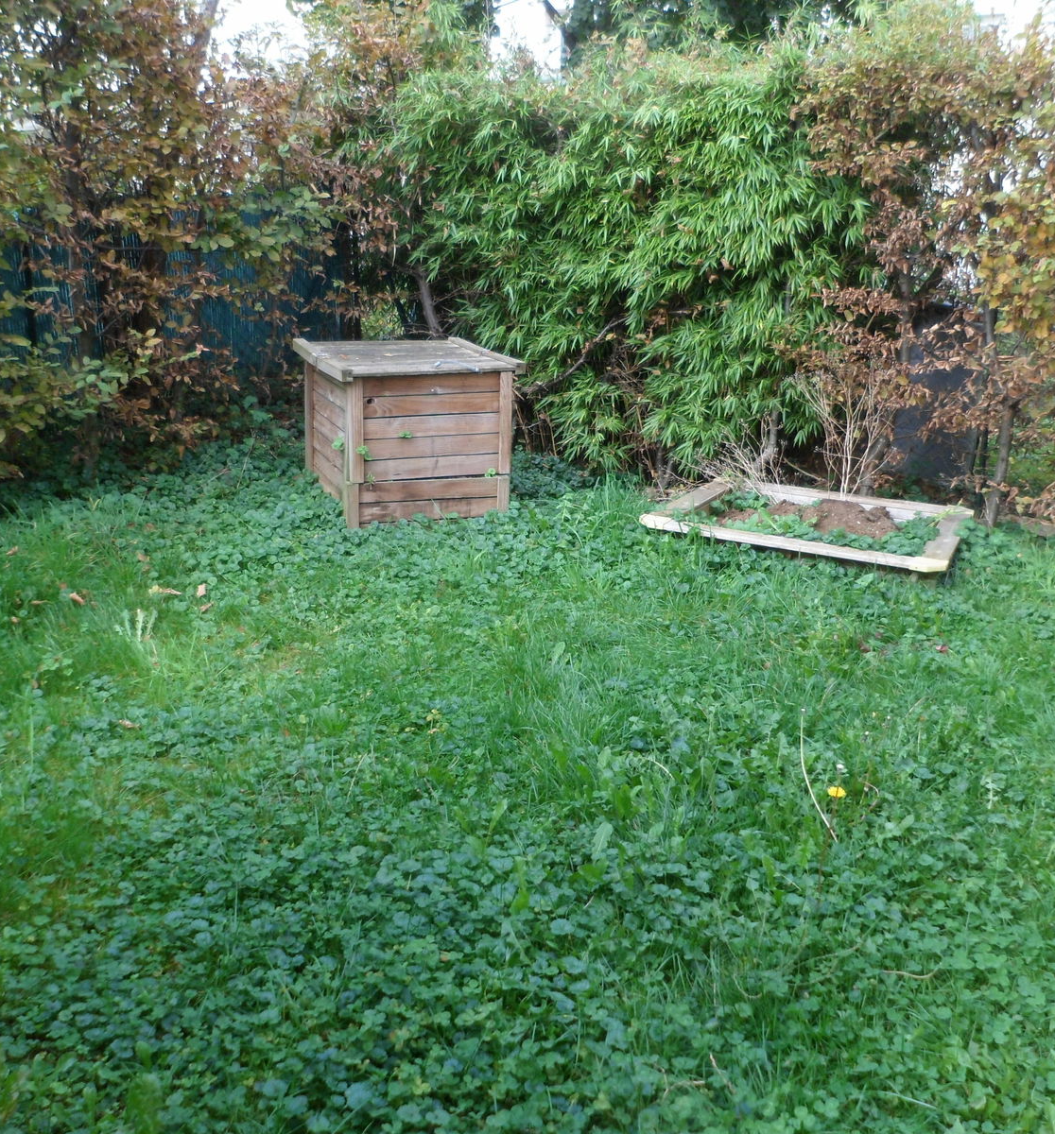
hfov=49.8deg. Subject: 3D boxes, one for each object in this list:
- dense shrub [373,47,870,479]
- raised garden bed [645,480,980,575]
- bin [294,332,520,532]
[{"bbox_3d":[0.530,-1.870,7.000,2.750,2.380,1.250,8,18,18],"label":"dense shrub"},{"bbox_3d":[1.400,-0.180,5.530,1.340,0.170,1.130,10,19,25],"label":"raised garden bed"},{"bbox_3d":[-0.633,-0.710,5.850,0.910,0.800,0.950,-5,19,-23],"label":"bin"}]

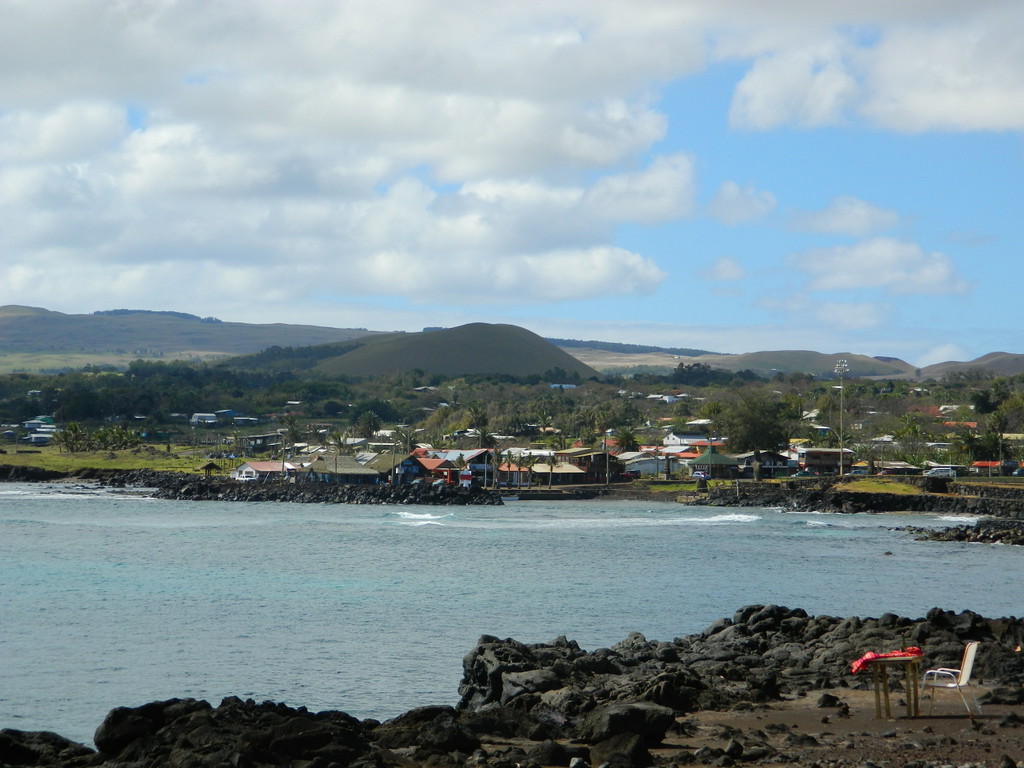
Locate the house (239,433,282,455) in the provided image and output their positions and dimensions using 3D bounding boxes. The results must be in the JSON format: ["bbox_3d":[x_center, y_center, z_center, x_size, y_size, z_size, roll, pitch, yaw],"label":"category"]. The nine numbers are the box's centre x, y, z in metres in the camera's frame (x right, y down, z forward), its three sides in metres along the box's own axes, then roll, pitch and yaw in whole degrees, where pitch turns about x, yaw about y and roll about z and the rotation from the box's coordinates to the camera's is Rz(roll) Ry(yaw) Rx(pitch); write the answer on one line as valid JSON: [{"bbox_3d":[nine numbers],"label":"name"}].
[{"bbox_3d":[-65.790,15.690,650.000,10.200,5.600,6.500,1,-2,-20],"label":"house"}]

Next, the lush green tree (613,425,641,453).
[{"bbox_3d":[25.800,12.960,560.000,6.400,7.000,6.400,0,-2,0],"label":"lush green tree"}]

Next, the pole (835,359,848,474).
[{"bbox_3d":[57.020,5.620,430.000,2.300,20.100,1.300,1,-2,-18],"label":"pole"}]

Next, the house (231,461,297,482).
[{"bbox_3d":[-51.900,18.310,520.000,11.500,4.500,6.600,2,-3,-40],"label":"house"}]

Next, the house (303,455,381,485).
[{"bbox_3d":[-34.650,17.480,505.000,13.000,6.000,9.000,2,-2,-38],"label":"house"}]

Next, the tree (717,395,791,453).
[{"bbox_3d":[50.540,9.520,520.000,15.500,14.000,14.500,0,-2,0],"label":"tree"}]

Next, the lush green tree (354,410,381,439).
[{"bbox_3d":[-39.270,11.490,680.000,7.700,8.500,7.700,0,-2,0],"label":"lush green tree"}]

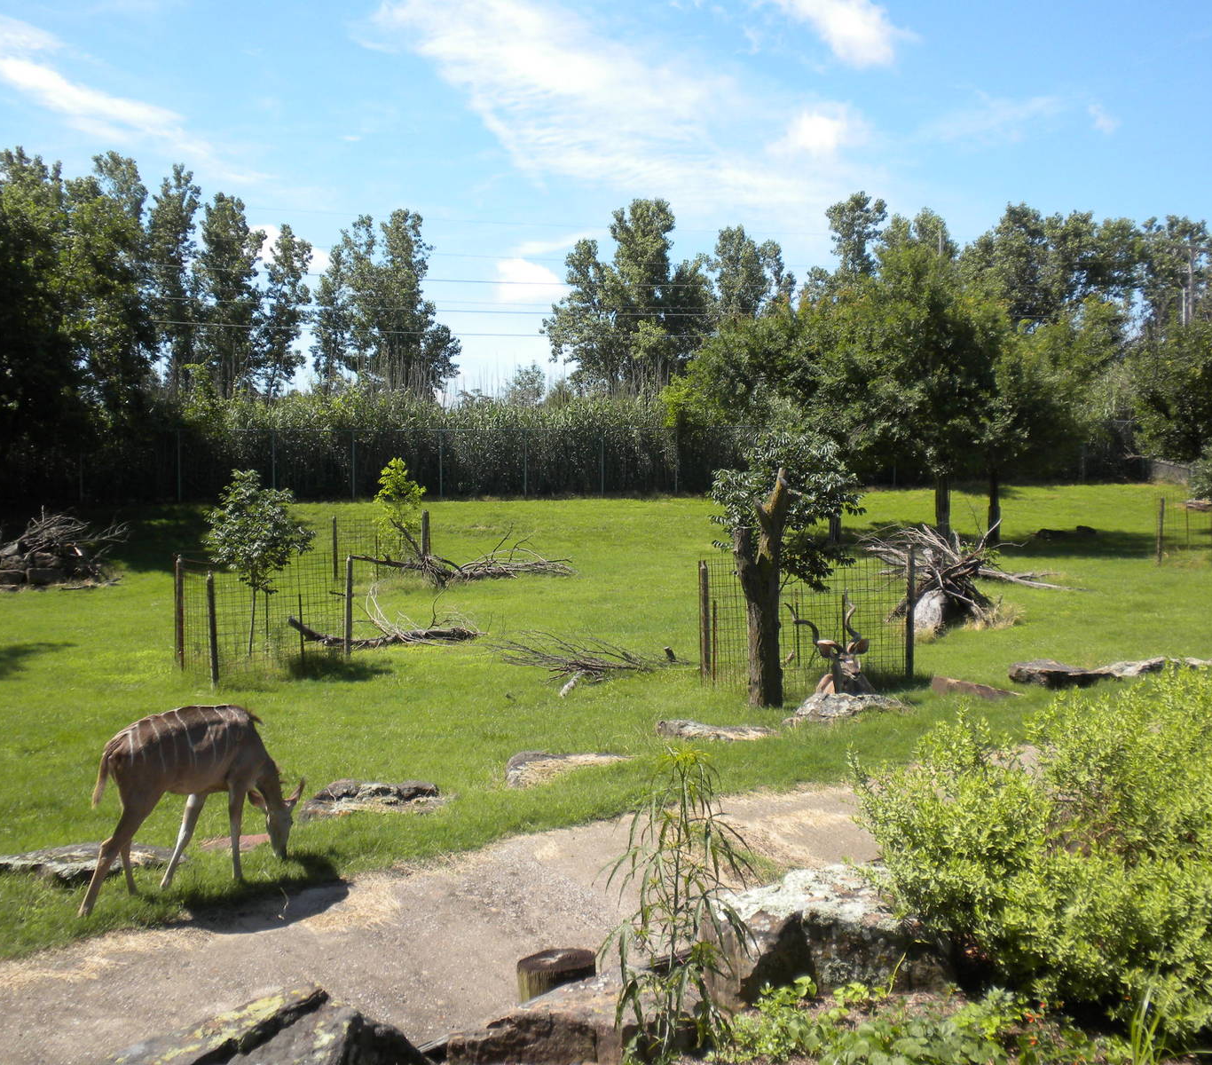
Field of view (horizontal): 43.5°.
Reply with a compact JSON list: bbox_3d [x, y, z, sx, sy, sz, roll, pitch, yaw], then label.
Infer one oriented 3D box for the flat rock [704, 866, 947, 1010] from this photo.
[{"bbox_3d":[1.292,2.303,8.770,1.320,0.460,0.900,1,5,9],"label":"flat rock"}]

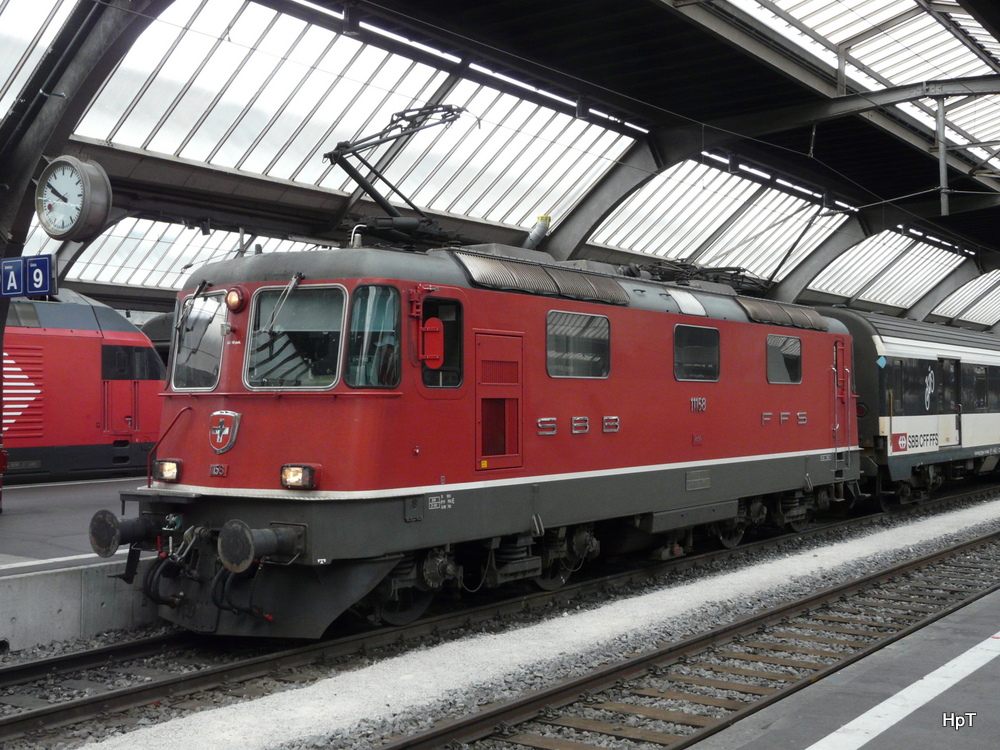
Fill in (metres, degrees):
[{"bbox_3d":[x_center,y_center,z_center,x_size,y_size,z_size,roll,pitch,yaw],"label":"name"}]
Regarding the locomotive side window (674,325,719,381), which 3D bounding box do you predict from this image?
[{"bbox_3d":[2.619,-0.278,16.466,0.060,0.730,1.340,-1,-1,35],"label":"locomotive side window"}]

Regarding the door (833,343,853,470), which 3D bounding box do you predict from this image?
[{"bbox_3d":[5.757,0.449,20.937,0.100,2.000,0.740,-1,-1,35],"label":"door"}]

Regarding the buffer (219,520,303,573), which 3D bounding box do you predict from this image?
[{"bbox_3d":[-2.056,1.460,10.802,0.450,0.450,0.630,-1,-1,35],"label":"buffer"}]

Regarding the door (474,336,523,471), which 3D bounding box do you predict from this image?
[{"bbox_3d":[0.003,0.275,12.711,0.060,1.370,0.840,-1,-1,35],"label":"door"}]

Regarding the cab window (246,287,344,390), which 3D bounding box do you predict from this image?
[{"bbox_3d":[-1.892,-0.345,11.475,0.980,0.970,0.060,0,-10,19],"label":"cab window"}]

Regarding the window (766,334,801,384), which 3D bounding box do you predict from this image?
[{"bbox_3d":[4.337,-0.228,18.923,0.060,0.730,1.370,-1,-1,35],"label":"window"}]

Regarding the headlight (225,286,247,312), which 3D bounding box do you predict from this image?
[{"bbox_3d":[-2.500,-0.712,11.747,0.240,0.240,0.130,-1,-1,35],"label":"headlight"}]

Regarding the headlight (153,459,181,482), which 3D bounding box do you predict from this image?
[{"bbox_3d":[-3.236,0.937,12.199,0.355,0.205,0.150,-1,-1,35],"label":"headlight"}]

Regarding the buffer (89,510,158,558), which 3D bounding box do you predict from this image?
[{"bbox_3d":[-3.490,1.485,11.805,0.450,0.450,0.630,-1,-1,35],"label":"buffer"}]

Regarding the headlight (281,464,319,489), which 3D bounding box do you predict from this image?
[{"bbox_3d":[-1.785,0.913,11.185,0.355,0.205,0.150,-1,-1,35],"label":"headlight"}]

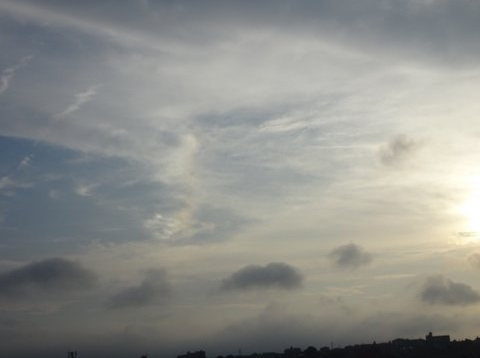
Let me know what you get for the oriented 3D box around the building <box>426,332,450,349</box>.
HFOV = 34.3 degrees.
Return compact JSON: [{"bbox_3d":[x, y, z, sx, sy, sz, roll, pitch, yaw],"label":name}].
[{"bbox_3d":[191.726,157.139,754.866,23.000,17.000,14.000,-4,-14,17],"label":"building"}]

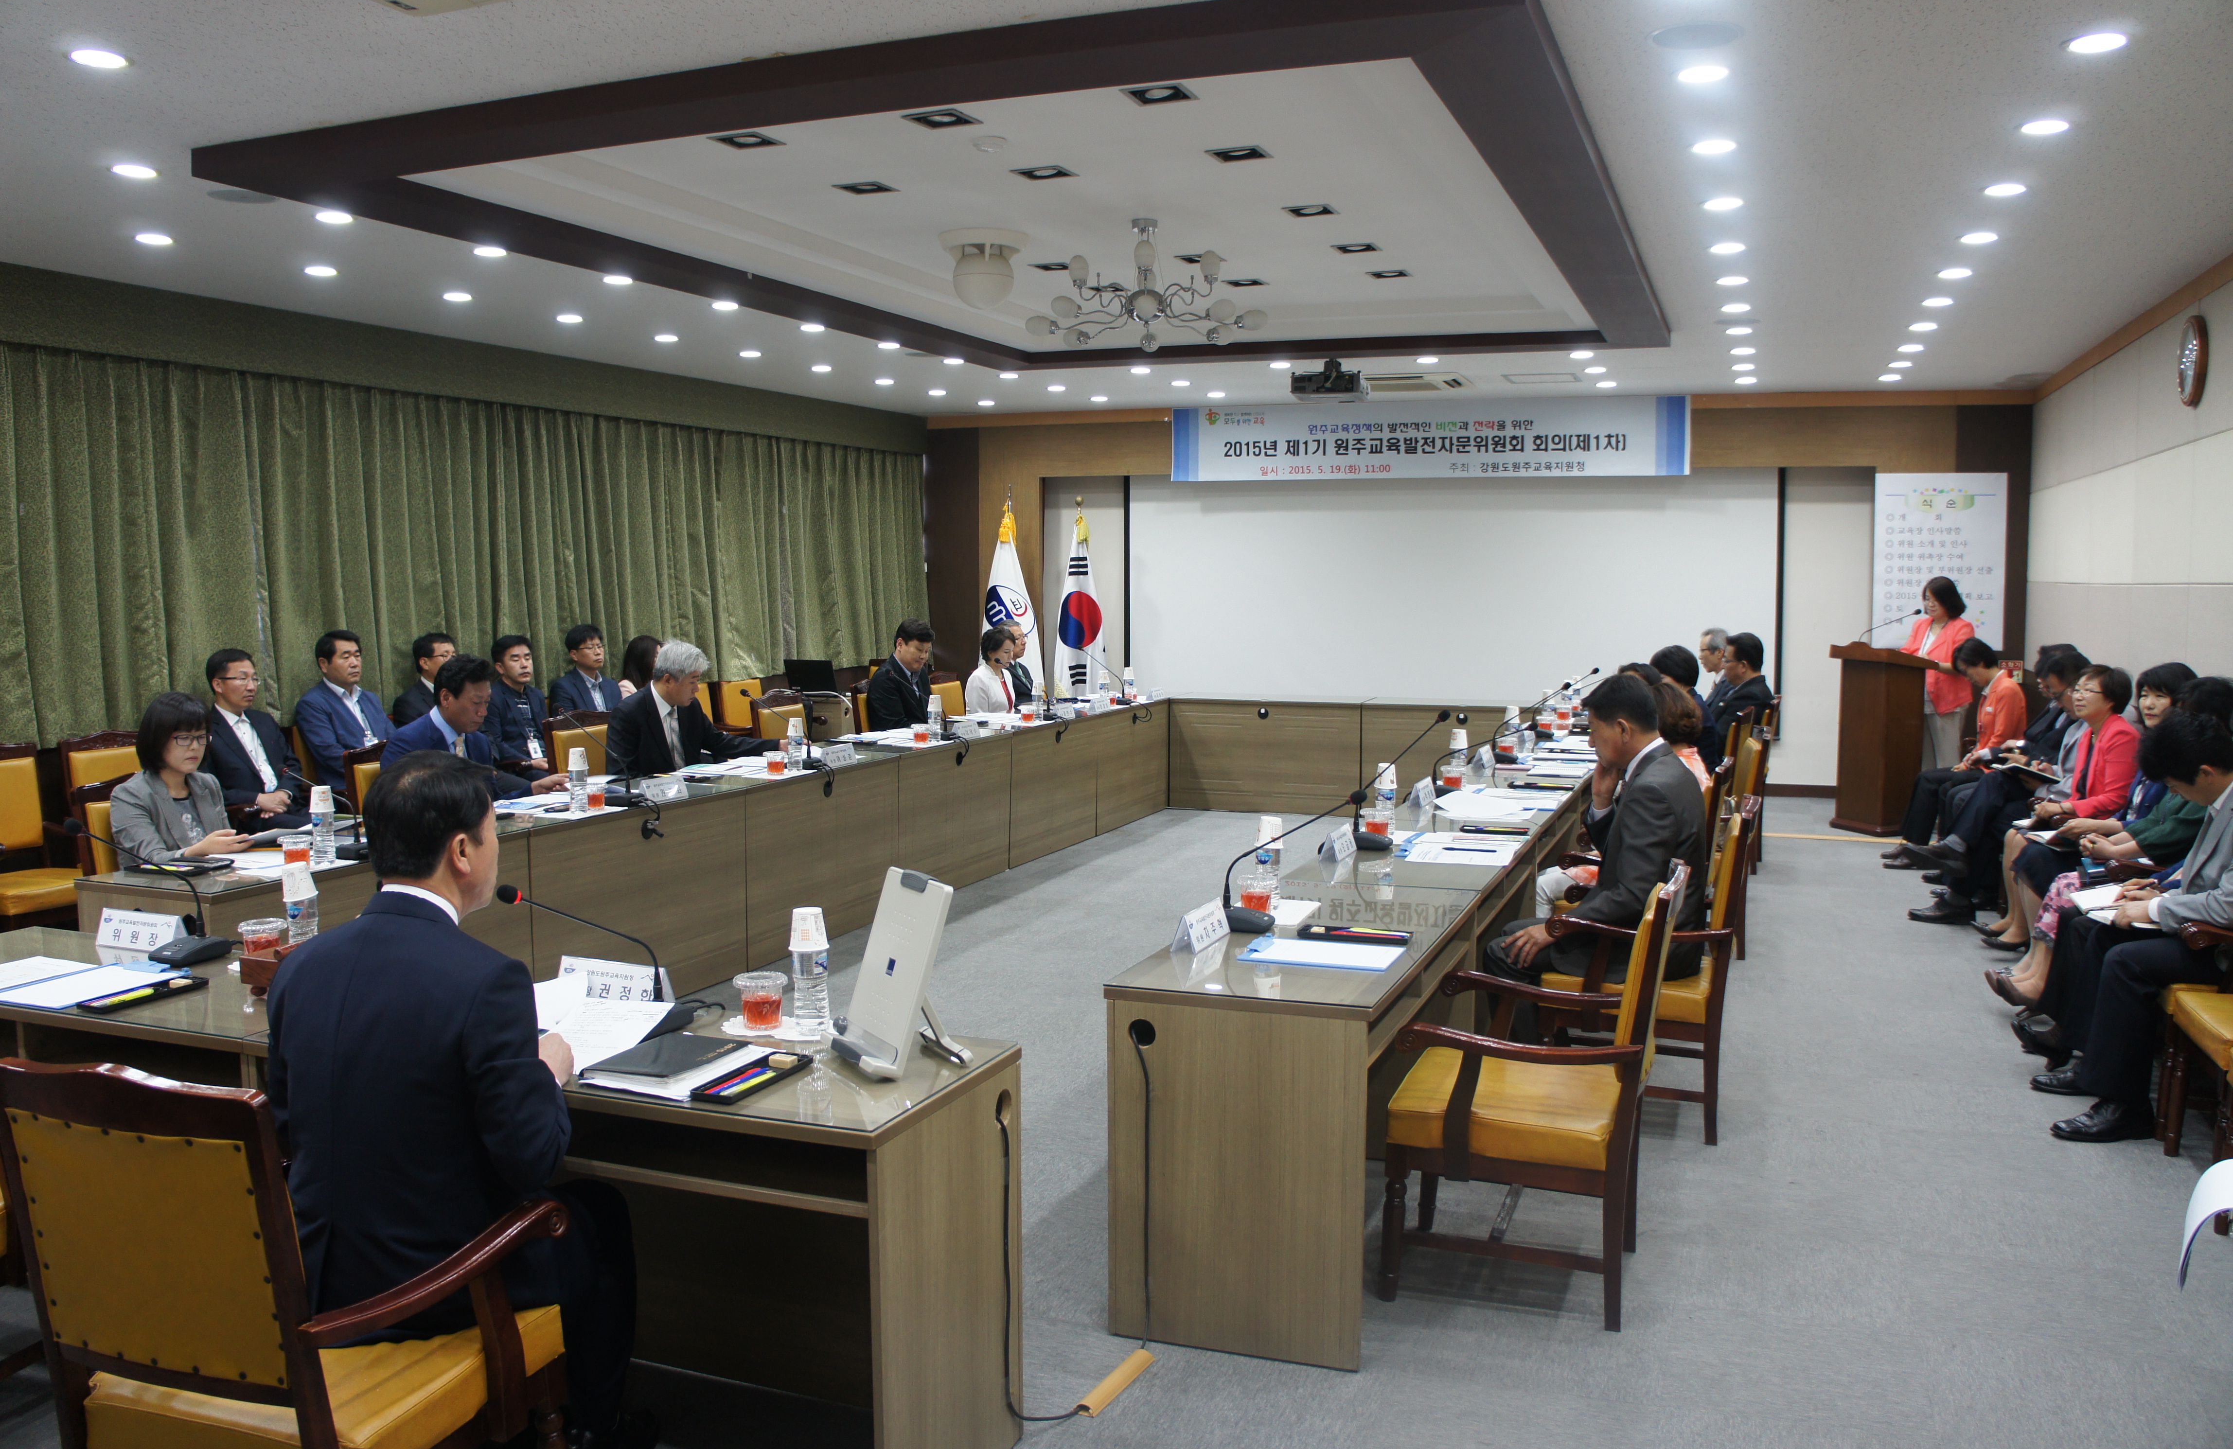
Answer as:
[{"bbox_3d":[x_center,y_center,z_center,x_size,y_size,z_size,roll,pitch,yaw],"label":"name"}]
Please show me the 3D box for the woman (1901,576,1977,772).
[{"bbox_3d":[5.183,-0.146,10.645,0.420,1.580,0.480,-2,6,-23],"label":"woman"}]

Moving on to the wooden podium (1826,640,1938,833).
[{"bbox_3d":[4.768,0.067,10.435,0.420,1.170,0.530,-1,5,-16],"label":"wooden podium"}]

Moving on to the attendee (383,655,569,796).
[{"bbox_3d":[-2.345,0.385,6.265,0.800,1.280,0.540,2,5,21],"label":"attendee"}]

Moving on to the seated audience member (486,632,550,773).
[{"bbox_3d":[-2.875,0.207,8.257,0.780,1.280,0.500,2,5,21],"label":"seated audience member"}]

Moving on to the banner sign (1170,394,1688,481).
[{"bbox_3d":[2.267,-2.150,12.606,3.900,0.580,0.020,2,5,21],"label":"banner sign"}]

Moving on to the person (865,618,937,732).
[{"bbox_3d":[-1.117,0.046,9.838,0.780,1.320,0.520,2,5,21],"label":"person"}]

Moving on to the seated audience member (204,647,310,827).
[{"bbox_3d":[-3.467,0.328,6.962,0.820,1.280,0.530,3,6,23],"label":"seated audience member"}]

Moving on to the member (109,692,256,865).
[{"bbox_3d":[-2.772,0.526,5.154,0.760,1.240,0.500,3,6,23],"label":"member"}]

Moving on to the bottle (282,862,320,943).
[{"bbox_3d":[-1.747,0.410,3.593,0.070,0.228,0.070,2,5,21],"label":"bottle"}]

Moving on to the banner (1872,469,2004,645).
[{"bbox_3d":[5.652,-1.122,11.511,0.830,1.210,0.020,2,6,21],"label":"banner"}]

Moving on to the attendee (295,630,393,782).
[{"bbox_3d":[-3.248,0.250,7.516,0.820,1.330,0.550,3,6,26],"label":"attendee"}]

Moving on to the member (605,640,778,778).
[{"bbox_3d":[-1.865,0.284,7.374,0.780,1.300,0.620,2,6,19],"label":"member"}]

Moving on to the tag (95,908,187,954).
[{"bbox_3d":[-2.205,0.466,3.802,0.240,0.080,0.062,2,5,21],"label":"tag"}]

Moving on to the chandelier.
[{"bbox_3d":[0.114,-1.805,6.828,1.000,0.500,1.000,0,6,0],"label":"chandelier"}]

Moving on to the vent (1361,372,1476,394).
[{"bbox_3d":[1.871,-2.244,11.136,0.950,0.060,0.780,2,5,21],"label":"vent"}]

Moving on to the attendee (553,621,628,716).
[{"bbox_3d":[-2.675,0.147,8.766,0.780,1.310,0.500,2,5,21],"label":"attendee"}]

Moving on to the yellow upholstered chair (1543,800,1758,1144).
[{"bbox_3d":[1.600,0.685,5.035,0.600,0.980,0.560,2,6,21],"label":"yellow upholstered chair"}]

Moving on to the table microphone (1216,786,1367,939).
[{"bbox_3d":[0.416,0.318,3.971,0.365,0.345,0.130,2,5,21],"label":"table microphone"}]

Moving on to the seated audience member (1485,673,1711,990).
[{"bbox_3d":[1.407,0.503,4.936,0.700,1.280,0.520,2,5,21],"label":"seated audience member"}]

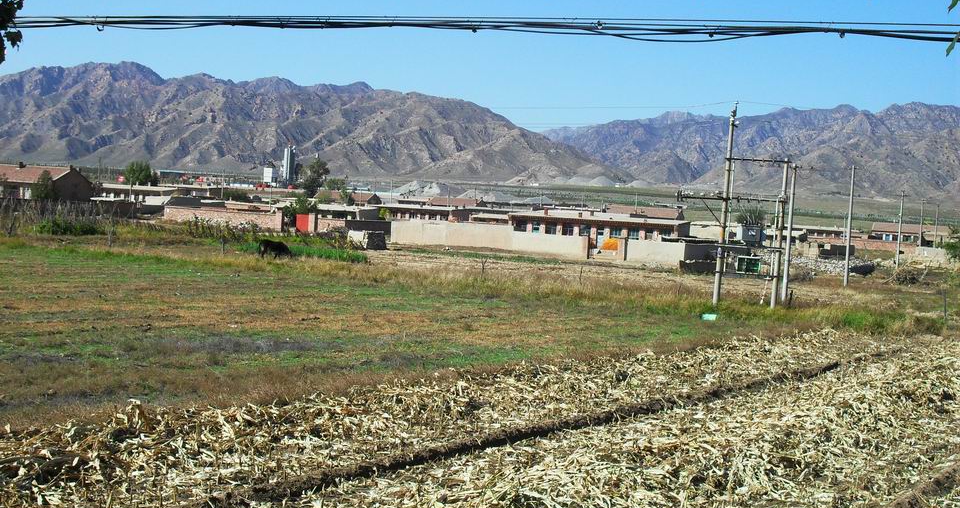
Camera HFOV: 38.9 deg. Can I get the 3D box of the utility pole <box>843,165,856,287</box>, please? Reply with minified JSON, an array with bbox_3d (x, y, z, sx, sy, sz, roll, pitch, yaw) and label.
[{"bbox_3d":[20.373,-1.524,74.796,0.230,6.690,0.230,3,4,0],"label":"utility pole"}]

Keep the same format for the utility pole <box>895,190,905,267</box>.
[{"bbox_3d":[34.596,-1.948,111.802,0.250,6.480,0.250,3,3,0],"label":"utility pole"}]

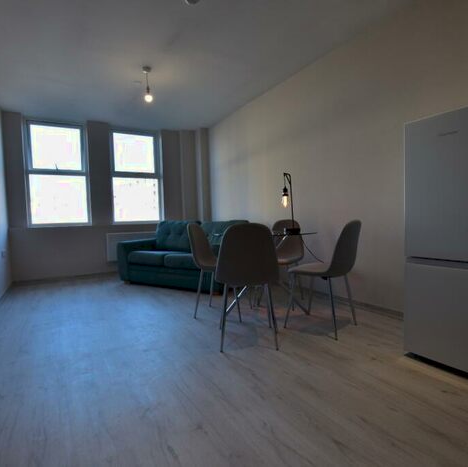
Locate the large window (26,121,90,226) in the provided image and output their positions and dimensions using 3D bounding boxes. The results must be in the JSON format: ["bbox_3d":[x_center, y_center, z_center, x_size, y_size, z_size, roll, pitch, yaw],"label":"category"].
[{"bbox_3d":[-2.799,-0.934,4.689,0.862,1.623,0.100,-3,4,-31],"label":"large window"}]

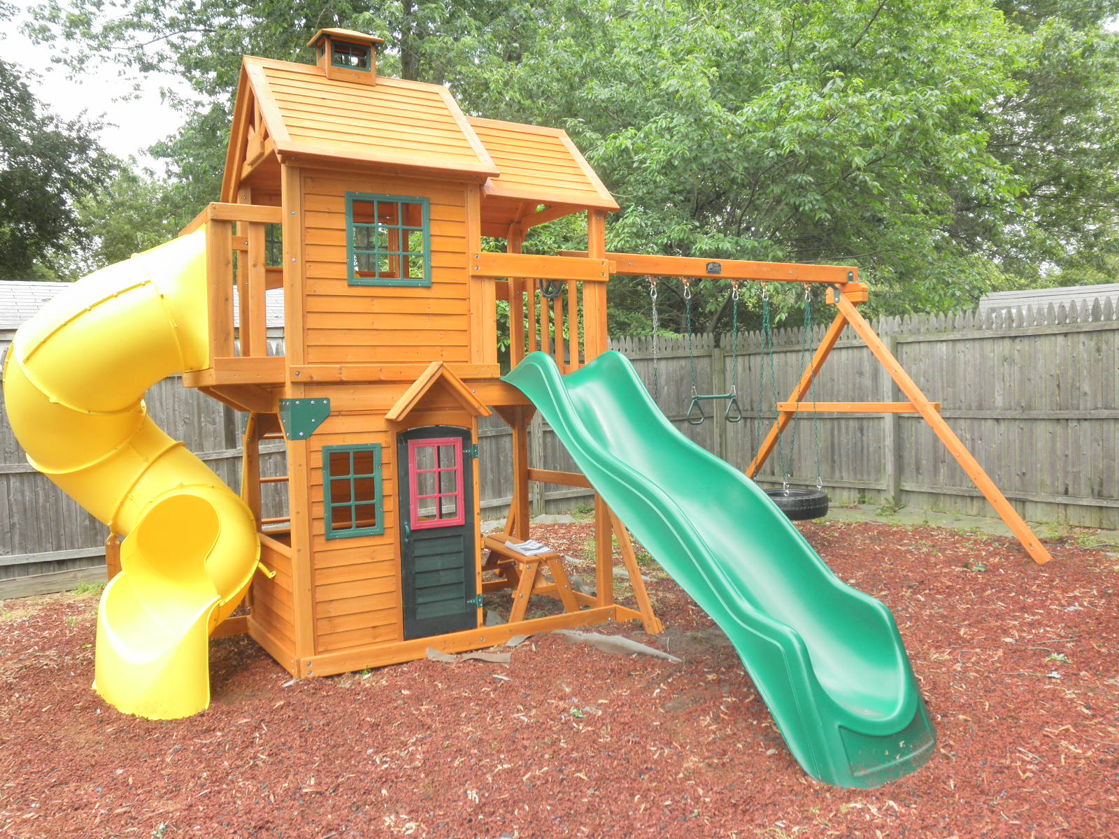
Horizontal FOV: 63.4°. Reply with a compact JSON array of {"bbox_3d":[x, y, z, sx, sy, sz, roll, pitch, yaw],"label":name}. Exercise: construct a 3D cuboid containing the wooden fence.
[{"bbox_3d":[-0.009,0.188,7.034,7.707,2.090,4.413,-3,3,-31],"label":"wooden fence"}]

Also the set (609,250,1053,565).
[{"bbox_3d":[1.293,-0.066,6.822,3.023,2.260,3.144,-3,3,-31],"label":"set"}]

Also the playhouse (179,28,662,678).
[{"bbox_3d":[-0.948,-0.494,5.432,2.370,3.535,2.119,-3,3,-31],"label":"playhouse"}]

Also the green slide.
[{"bbox_3d":[0.587,0.456,4.301,0.643,1.657,2.461,-3,3,-31],"label":"green slide"}]

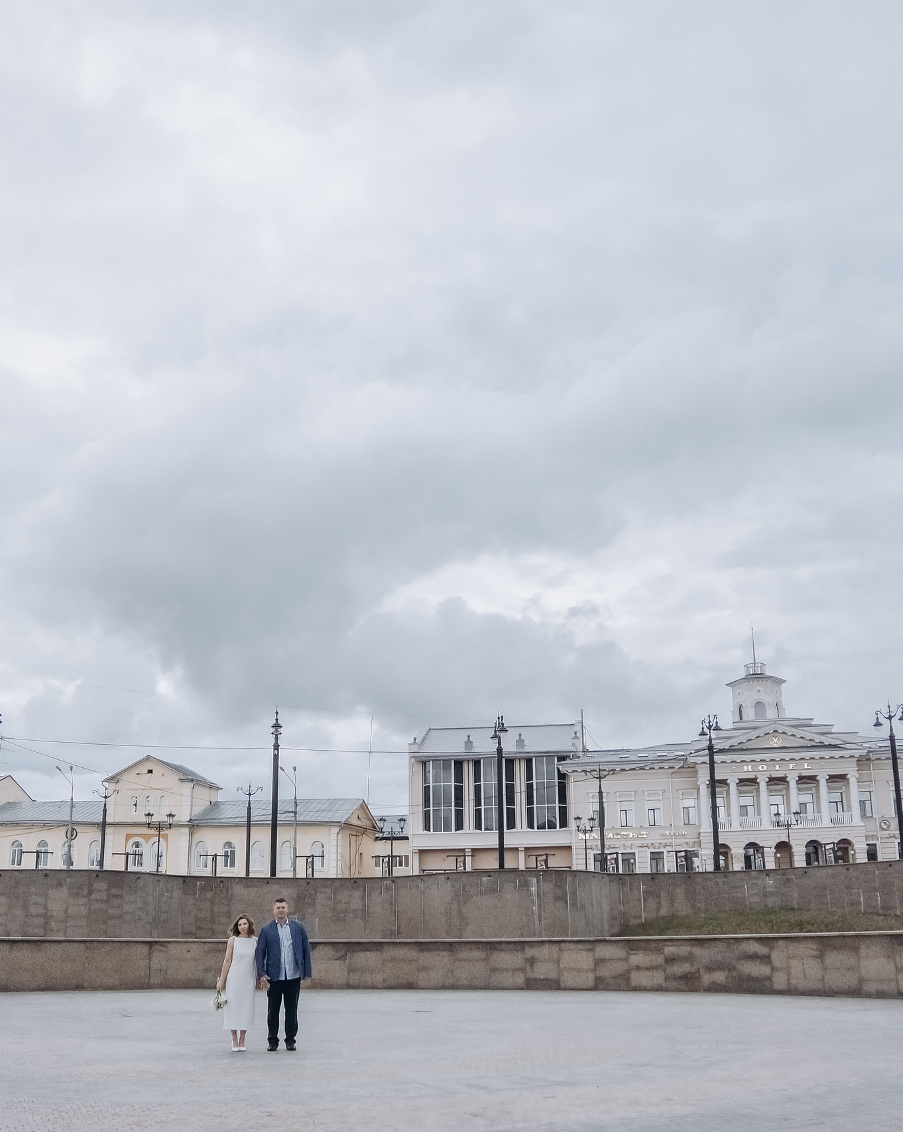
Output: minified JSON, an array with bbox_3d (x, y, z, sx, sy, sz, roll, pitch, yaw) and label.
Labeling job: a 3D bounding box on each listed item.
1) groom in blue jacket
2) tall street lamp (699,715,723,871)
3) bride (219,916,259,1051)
[{"bbox_3d":[-2.130,5.162,14.342,0.690,1.820,0.360,2,-18,-8],"label":"groom in blue jacket"},{"bbox_3d":[13.564,12.032,58.454,0.550,9.000,2.000,4,-18,-13],"label":"tall street lamp"},{"bbox_3d":[-2.688,5.256,14.292,0.500,1.640,0.320,2,-18,-10],"label":"bride"}]

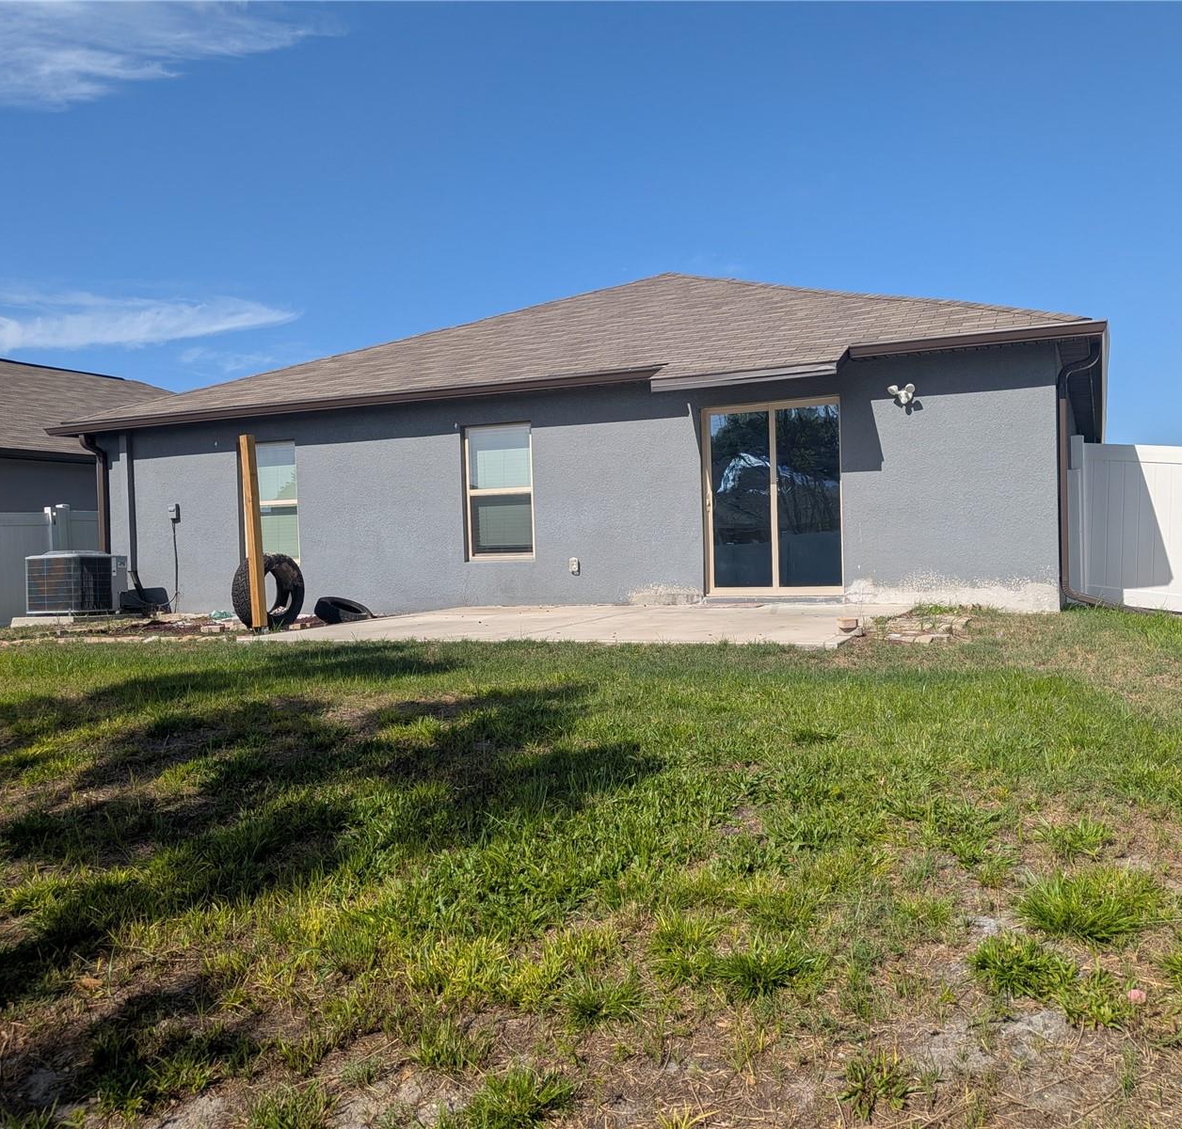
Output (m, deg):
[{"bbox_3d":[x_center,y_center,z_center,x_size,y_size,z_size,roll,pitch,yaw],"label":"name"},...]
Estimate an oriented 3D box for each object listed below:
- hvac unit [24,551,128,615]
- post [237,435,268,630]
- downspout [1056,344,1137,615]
[{"bbox_3d":[-6.621,0.236,13.532,0.830,0.760,0.830,-1,1,20],"label":"hvac unit"},{"bbox_3d":[-3.034,-0.297,9.400,0.092,1.760,0.092,-4,0,26],"label":"post"},{"bbox_3d":[4.570,-0.798,9.410,0.640,2.470,0.130,-1,1,26],"label":"downspout"}]

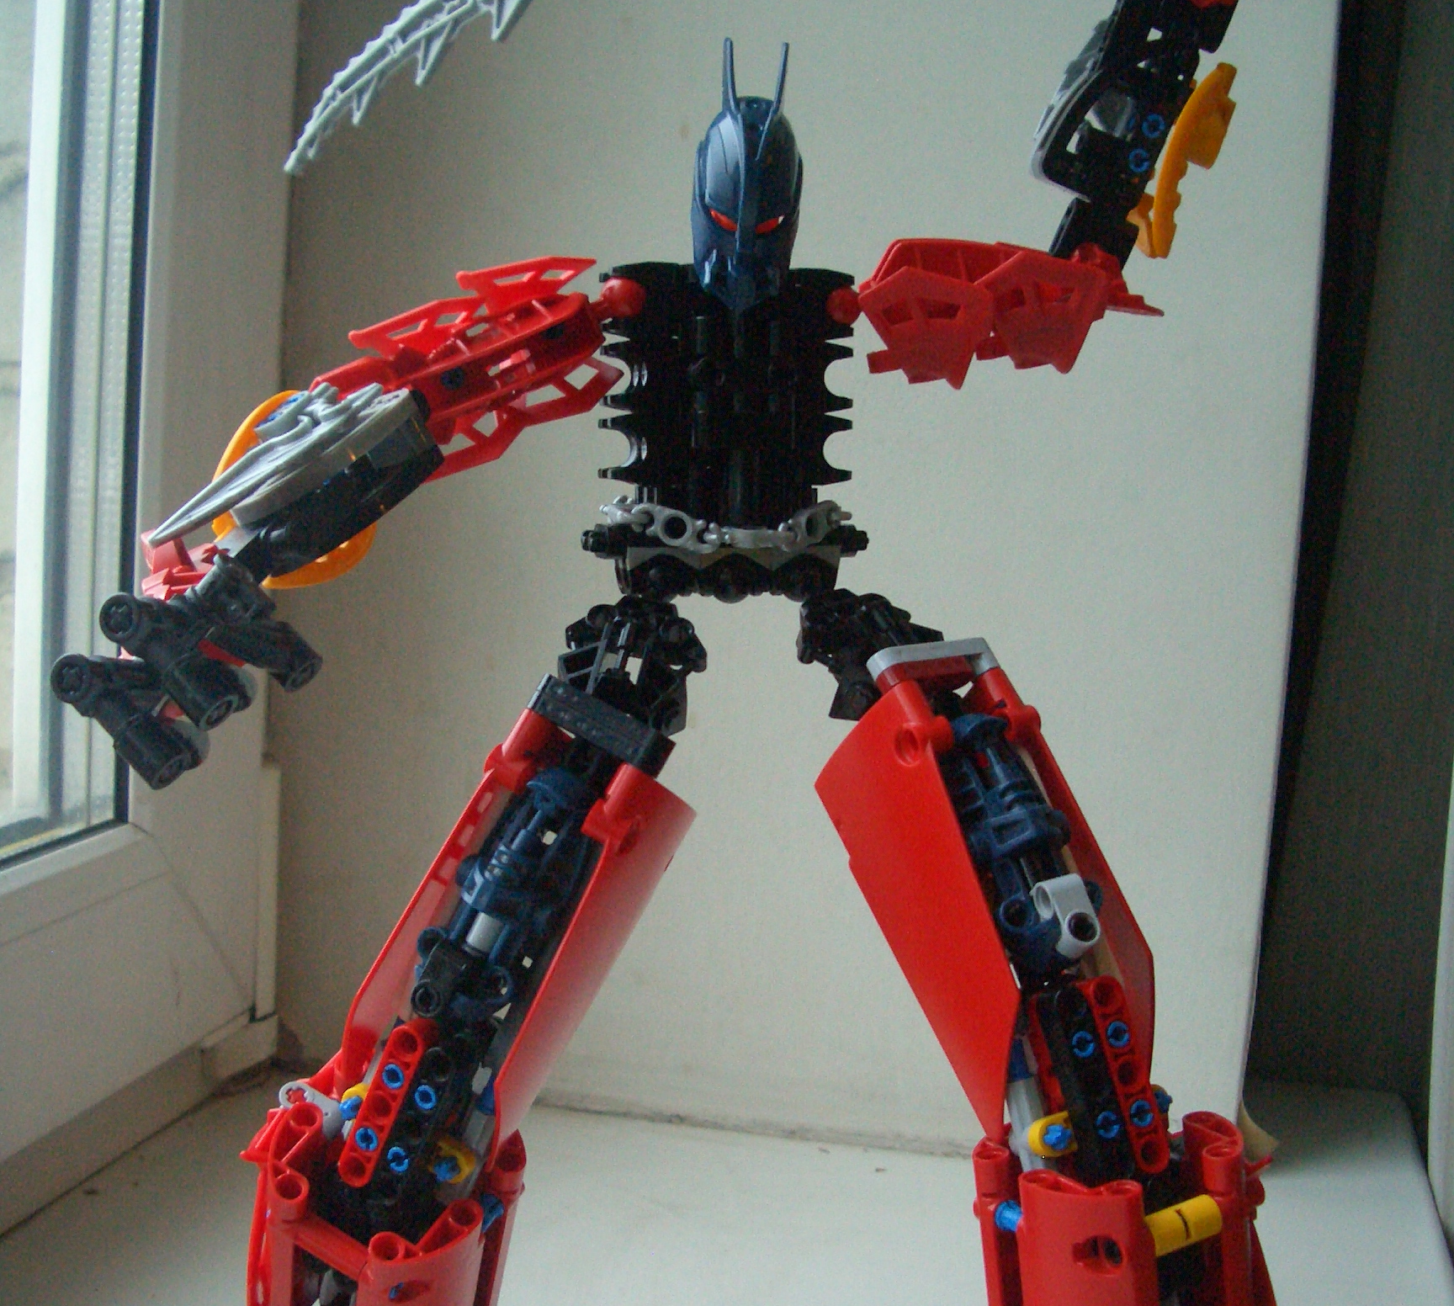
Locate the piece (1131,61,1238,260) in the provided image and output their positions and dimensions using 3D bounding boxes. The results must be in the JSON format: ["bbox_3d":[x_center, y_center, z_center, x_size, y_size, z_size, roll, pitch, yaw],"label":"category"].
[{"bbox_3d":[0.099,-0.107,0.424,0.015,0.045,0.038,18,0,6],"label":"piece"}]

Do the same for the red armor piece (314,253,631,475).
[{"bbox_3d":[-0.058,-0.065,0.443,0.078,0.041,0.035,-24,13,-32],"label":"red armor piece"}]

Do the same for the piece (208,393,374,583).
[{"bbox_3d":[-0.089,-0.034,0.407,0.042,0.038,0.013,-40,0,-30],"label":"piece"}]

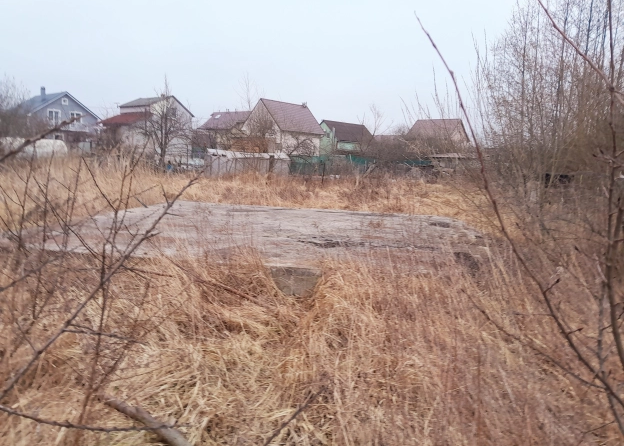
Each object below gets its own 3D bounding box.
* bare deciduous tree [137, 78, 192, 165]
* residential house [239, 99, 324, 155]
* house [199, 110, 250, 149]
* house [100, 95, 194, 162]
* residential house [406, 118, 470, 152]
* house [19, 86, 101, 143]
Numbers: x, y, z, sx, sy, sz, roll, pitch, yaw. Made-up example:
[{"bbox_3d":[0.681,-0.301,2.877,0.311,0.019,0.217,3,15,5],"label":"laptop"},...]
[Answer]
[{"bbox_3d":[-12.968,-8.824,41.209,4.800,7.570,4.800,-1,9,-17],"label":"bare deciduous tree"},{"bbox_3d":[-3.554,-11.888,60.489,6.450,7.020,9.180,8,11,34],"label":"residential house"},{"bbox_3d":[-11.113,-12.463,67.741,10.000,7.000,8.000,10,12,39],"label":"house"},{"bbox_3d":[-20.367,-12.187,58.764,7.320,7.090,8.180,10,12,40],"label":"house"},{"bbox_3d":[20.761,-13.576,77.287,7.460,6.740,7.600,10,12,40],"label":"residential house"},{"bbox_3d":[-30.873,-12.177,55.944,8.360,7.040,7.750,10,12,40],"label":"house"}]

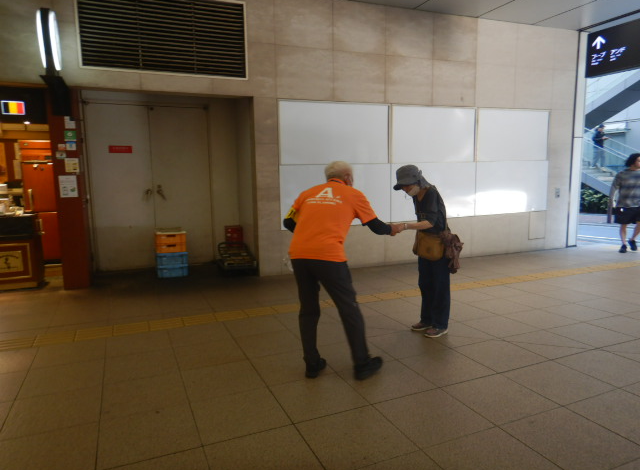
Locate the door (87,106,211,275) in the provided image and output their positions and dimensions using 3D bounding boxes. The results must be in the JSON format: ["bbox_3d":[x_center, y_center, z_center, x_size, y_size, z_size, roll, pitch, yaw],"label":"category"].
[{"bbox_3d":[-2.600,-0.741,6.895,1.750,2.490,0.100,-4,8,-22],"label":"door"}]

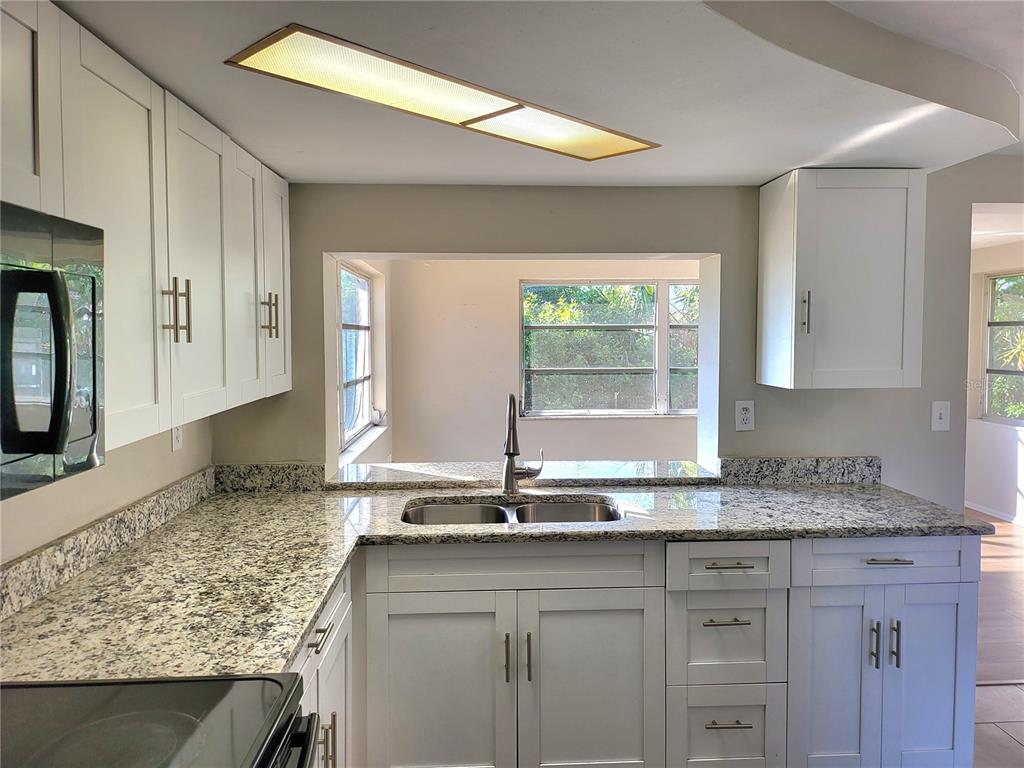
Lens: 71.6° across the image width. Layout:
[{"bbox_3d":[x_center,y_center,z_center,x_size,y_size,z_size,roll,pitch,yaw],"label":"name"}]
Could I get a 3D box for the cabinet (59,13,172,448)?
[{"bbox_3d":[-0.922,-0.260,1.399,0.322,0.750,0.388,0,4,-2],"label":"cabinet"}]

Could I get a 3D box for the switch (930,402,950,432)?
[{"bbox_3d":[1.697,0.129,2.800,0.073,0.117,0.014,0,4,-2],"label":"switch"}]

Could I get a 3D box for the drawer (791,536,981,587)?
[{"bbox_3d":[1.151,0.532,2.403,0.599,0.148,0.450,0,4,-2],"label":"drawer"}]

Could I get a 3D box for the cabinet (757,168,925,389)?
[{"bbox_3d":[1.184,-0.367,2.586,0.450,0.746,0.328,0,4,-2],"label":"cabinet"}]

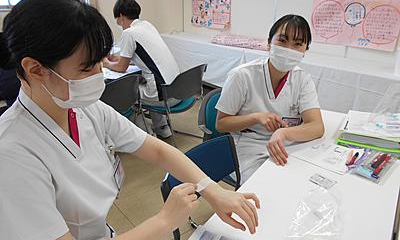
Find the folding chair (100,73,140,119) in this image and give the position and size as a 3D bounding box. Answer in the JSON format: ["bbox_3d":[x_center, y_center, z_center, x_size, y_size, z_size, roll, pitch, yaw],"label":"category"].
[{"bbox_3d":[-0.743,0.051,2.229,0.520,0.770,0.500,17,28,33],"label":"folding chair"}]

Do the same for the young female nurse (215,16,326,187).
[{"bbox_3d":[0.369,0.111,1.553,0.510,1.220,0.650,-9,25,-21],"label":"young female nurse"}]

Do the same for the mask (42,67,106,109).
[{"bbox_3d":[-0.261,-0.065,0.620,0.110,0.090,0.135,11,16,-30],"label":"mask"}]

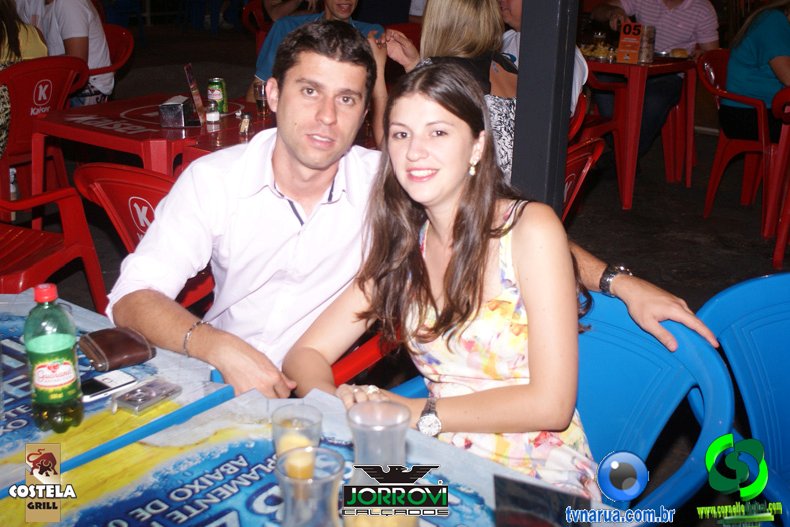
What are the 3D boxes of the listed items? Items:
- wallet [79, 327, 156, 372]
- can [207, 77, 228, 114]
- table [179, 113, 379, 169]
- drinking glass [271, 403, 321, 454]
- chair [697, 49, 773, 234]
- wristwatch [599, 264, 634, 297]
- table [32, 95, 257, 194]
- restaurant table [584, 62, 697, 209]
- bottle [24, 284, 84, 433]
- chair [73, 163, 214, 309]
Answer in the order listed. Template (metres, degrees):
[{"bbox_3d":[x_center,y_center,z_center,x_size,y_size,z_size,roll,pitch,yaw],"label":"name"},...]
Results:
[{"bbox_3d":[-0.447,0.131,1.579,0.098,0.027,0.102,-15,25,-38],"label":"wallet"},{"bbox_3d":[-0.621,-0.588,3.450,0.066,0.122,0.066,-1,19,-5],"label":"can"},{"bbox_3d":[-0.220,-0.046,3.242,0.700,0.720,0.700,14,23,31],"label":"table"},{"bbox_3d":[-0.118,0.229,1.216,0.062,0.095,0.062,1,19,0],"label":"drinking glass"},{"bbox_3d":[1.762,-0.606,4.799,0.560,0.800,0.550,-14,24,-36],"label":"chair"},{"bbox_3d":[0.350,0.028,1.560,0.036,0.052,0.060,36,2,31],"label":"wristwatch"},{"bbox_3d":[-0.811,-0.193,3.605,0.700,0.720,0.700,14,23,32],"label":"table"},{"bbox_3d":[1.213,-0.770,5.357,0.700,0.720,0.700,-17,26,-41],"label":"restaurant table"},{"bbox_3d":[-0.462,0.125,1.328,0.068,0.203,0.068,-2,20,-8],"label":"bottle"},{"bbox_3d":[-0.514,0.067,2.761,0.560,0.800,0.550,13,22,29],"label":"chair"}]

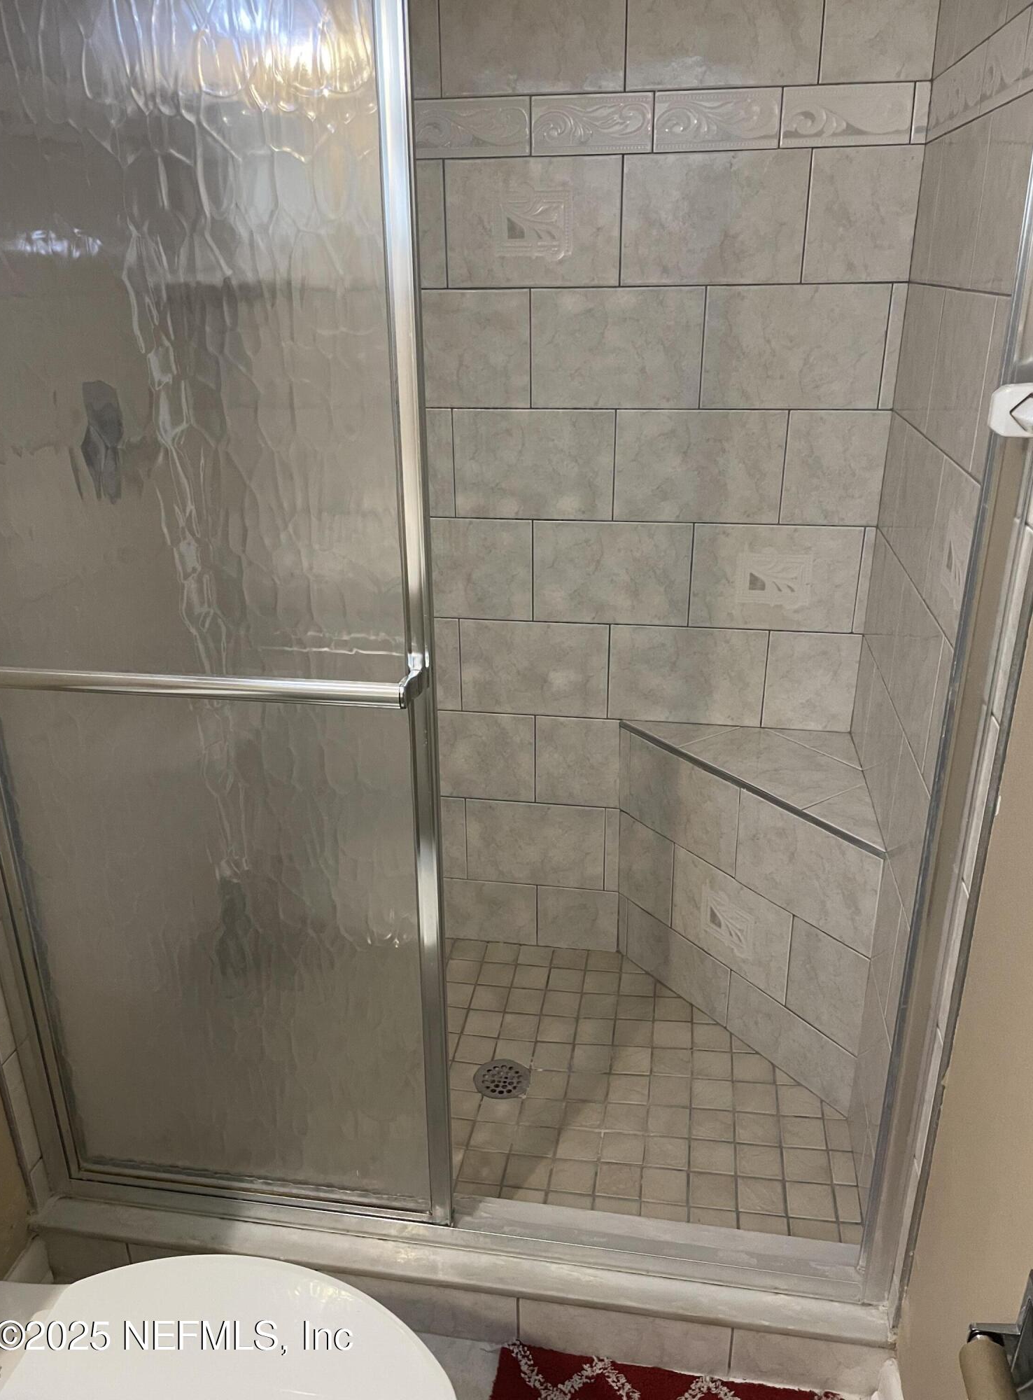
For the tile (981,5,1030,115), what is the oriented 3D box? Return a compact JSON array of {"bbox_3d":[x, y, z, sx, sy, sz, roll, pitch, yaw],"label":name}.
[{"bbox_3d":[0.575,-0.743,1.228,0.010,0.083,0.198,3,24,9],"label":"tile"}]

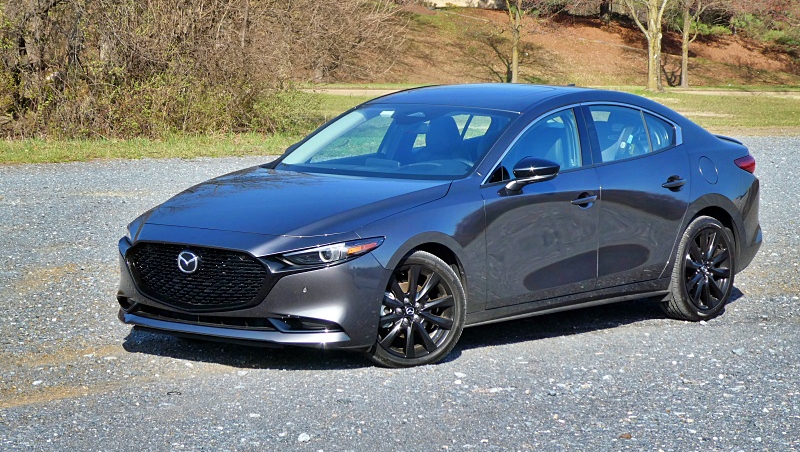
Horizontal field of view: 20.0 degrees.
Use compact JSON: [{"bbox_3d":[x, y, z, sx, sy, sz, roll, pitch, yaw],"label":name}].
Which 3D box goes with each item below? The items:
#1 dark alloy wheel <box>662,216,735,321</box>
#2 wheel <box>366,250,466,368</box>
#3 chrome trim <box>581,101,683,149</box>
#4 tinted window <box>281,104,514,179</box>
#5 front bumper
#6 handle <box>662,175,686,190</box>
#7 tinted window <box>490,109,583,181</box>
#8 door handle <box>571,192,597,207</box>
[{"bbox_3d":[1.853,0.264,14.203,0.220,0.650,0.650,5,7,42],"label":"dark alloy wheel"},{"bbox_3d":[0.027,0.449,12.189,0.650,0.650,0.215,-2,6,-21],"label":"wheel"},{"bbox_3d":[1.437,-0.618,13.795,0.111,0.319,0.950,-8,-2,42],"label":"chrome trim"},{"bbox_3d":[-0.038,-0.502,13.200,1.340,0.390,0.720,5,7,42],"label":"tinted window"},{"bbox_3d":[-0.948,0.347,12.269,1.770,0.520,0.610,5,7,42],"label":"front bumper"},{"bbox_3d":[1.672,-0.261,13.805,0.060,0.070,0.235,5,7,42],"label":"handle"},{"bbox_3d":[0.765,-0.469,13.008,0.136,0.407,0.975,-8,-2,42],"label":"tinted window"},{"bbox_3d":[1.070,-0.158,13.143,0.060,0.070,0.235,5,7,42],"label":"door handle"}]

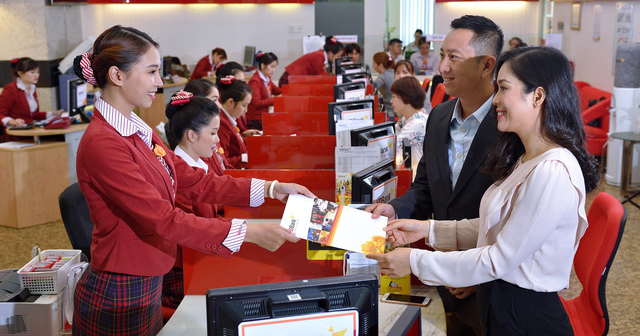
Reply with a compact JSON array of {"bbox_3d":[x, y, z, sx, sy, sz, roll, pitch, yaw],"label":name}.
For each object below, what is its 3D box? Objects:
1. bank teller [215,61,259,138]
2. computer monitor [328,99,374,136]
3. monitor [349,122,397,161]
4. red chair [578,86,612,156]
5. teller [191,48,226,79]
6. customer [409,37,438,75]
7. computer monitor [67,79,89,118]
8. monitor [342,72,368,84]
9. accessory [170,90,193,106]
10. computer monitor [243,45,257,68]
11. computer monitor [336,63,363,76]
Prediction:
[{"bbox_3d":[-0.600,-0.172,7.034,0.720,1.290,0.500,2,11,12],"label":"bank teller"},{"bbox_3d":[0.205,-0.225,5.601,0.380,0.390,0.190,-9,13,-39],"label":"computer monitor"},{"bbox_3d":[0.280,-0.019,4.480,0.190,0.390,0.380,8,13,37],"label":"monitor"},{"bbox_3d":[2.720,-0.416,9.582,0.780,0.870,0.820,-6,12,-28],"label":"red chair"},{"bbox_3d":[-1.500,-1.038,12.112,0.720,1.170,0.500,5,11,25],"label":"teller"},{"bbox_3d":[1.350,-1.094,11.654,0.460,1.180,0.680,1,11,7],"label":"customer"},{"bbox_3d":[-1.875,-0.519,6.897,0.190,0.360,0.370,2,11,11],"label":"computer monitor"},{"bbox_3d":[0.275,-0.549,6.942,0.190,0.380,0.370,9,14,40],"label":"monitor"},{"bbox_3d":[-0.499,-0.252,3.200,0.075,0.058,0.085,-11,11,-10],"label":"accessory"},{"bbox_3d":[-0.930,-1.437,11.690,0.190,0.350,0.350,-5,12,-25],"label":"computer monitor"},{"bbox_3d":[0.315,-0.851,9.014,0.190,0.390,0.380,9,13,39],"label":"computer monitor"}]

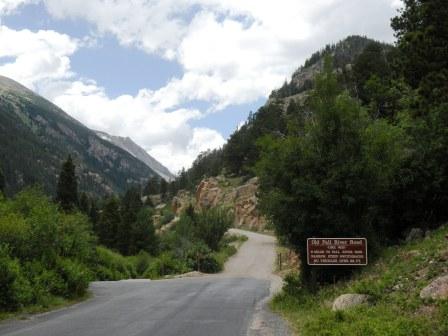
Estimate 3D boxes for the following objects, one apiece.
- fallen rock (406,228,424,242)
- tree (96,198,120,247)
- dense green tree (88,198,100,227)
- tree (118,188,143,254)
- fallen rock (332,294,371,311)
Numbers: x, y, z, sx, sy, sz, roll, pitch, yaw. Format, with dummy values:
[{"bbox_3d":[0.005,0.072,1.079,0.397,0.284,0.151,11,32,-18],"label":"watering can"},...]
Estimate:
[{"bbox_3d":[6.341,2.245,24.000,0.620,0.470,0.550,0,-6,0],"label":"fallen rock"},{"bbox_3d":[-12.748,6.126,80.000,2.700,6.100,2.700,0,-6,0],"label":"tree"},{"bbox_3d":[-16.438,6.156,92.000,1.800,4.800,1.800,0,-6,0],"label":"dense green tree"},{"bbox_3d":[-10.320,6.071,80.000,2.800,7.700,2.800,0,-6,0],"label":"tree"},{"bbox_3d":[2.779,2.936,15.800,0.820,0.370,0.600,0,-6,0],"label":"fallen rock"}]

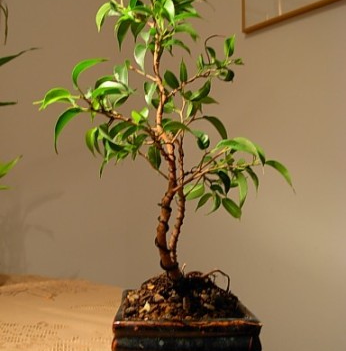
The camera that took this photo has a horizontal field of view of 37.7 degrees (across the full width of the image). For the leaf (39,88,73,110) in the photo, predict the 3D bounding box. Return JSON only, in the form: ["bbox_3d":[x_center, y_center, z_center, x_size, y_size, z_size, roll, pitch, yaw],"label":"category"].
[{"bbox_3d":[-0.127,-0.083,0.545,0.037,0.023,0.014,0,-4,0],"label":"leaf"}]

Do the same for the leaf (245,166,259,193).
[{"bbox_3d":[0.080,0.003,0.505,0.008,0.028,0.011,-24,0,34],"label":"leaf"}]

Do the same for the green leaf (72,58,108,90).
[{"bbox_3d":[-0.083,-0.102,0.495,0.041,0.017,0.014,-43,11,15],"label":"green leaf"}]

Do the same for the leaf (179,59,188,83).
[{"bbox_3d":[0.012,-0.115,0.557,0.009,0.027,0.010,0,-4,0],"label":"leaf"}]

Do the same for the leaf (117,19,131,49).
[{"bbox_3d":[-0.048,-0.137,0.490,0.014,0.032,0.010,6,-7,25],"label":"leaf"}]

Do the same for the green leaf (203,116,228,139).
[{"bbox_3d":[0.050,-0.056,0.555,0.010,0.038,0.013,-52,-11,30],"label":"green leaf"}]

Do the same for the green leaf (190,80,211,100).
[{"bbox_3d":[0.031,-0.093,0.555,0.011,0.032,0.012,42,-3,8],"label":"green leaf"}]

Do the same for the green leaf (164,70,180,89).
[{"bbox_3d":[0.000,-0.099,0.520,0.012,0.023,0.006,-40,18,-11],"label":"green leaf"}]

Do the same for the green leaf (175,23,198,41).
[{"bbox_3d":[0.015,-0.160,0.565,0.033,0.009,0.013,36,31,18],"label":"green leaf"}]

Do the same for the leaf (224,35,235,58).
[{"bbox_3d":[0.063,-0.143,0.560,0.012,0.025,0.011,0,-4,0],"label":"leaf"}]

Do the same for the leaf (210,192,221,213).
[{"bbox_3d":[0.045,0.030,0.555,0.011,0.026,0.009,30,-20,-28],"label":"leaf"}]

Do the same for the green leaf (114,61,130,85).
[{"bbox_3d":[-0.056,-0.111,0.552,0.016,0.027,0.013,0,-4,0],"label":"green leaf"}]

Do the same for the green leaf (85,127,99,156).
[{"bbox_3d":[-0.087,-0.036,0.540,0.010,0.032,0.013,18,-20,-42],"label":"green leaf"}]

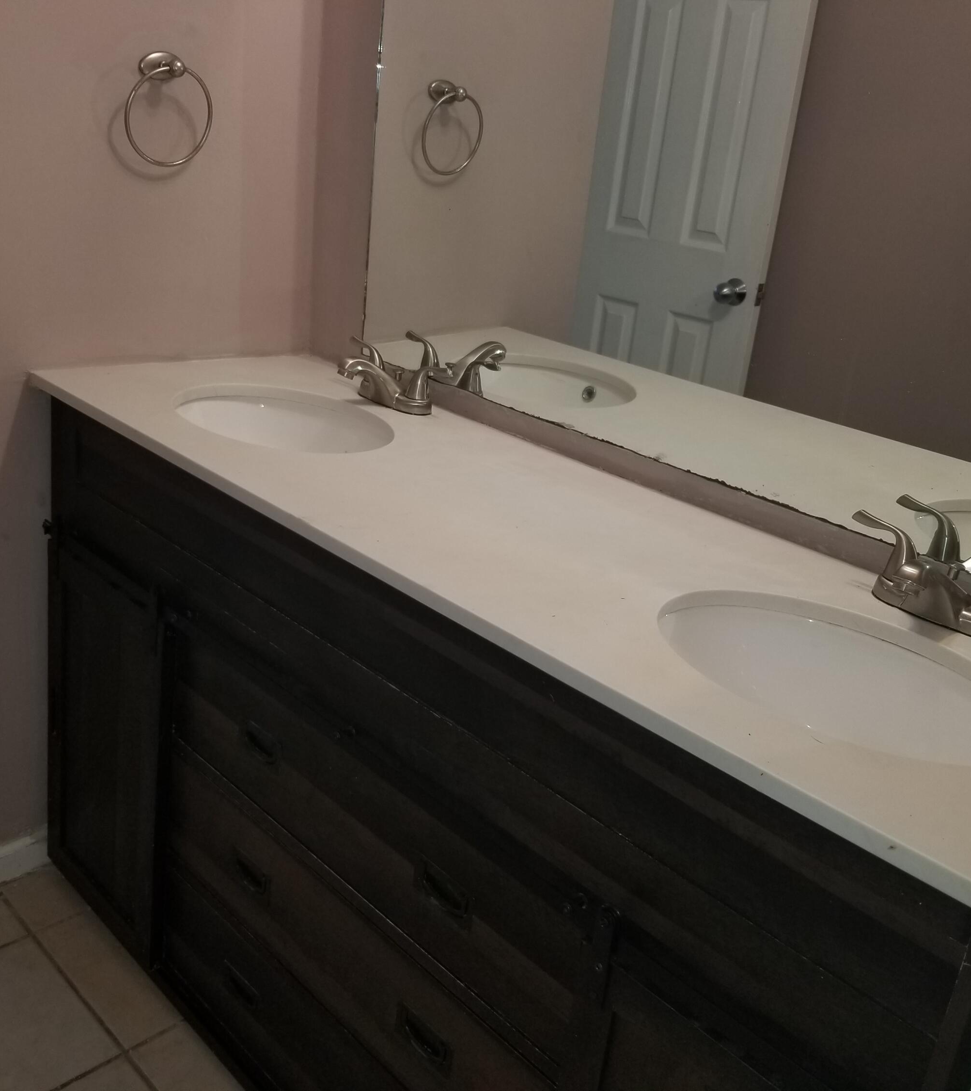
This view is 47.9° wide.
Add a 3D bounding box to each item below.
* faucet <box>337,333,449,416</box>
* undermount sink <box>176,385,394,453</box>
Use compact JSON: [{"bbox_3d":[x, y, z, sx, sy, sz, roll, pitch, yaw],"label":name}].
[{"bbox_3d":[-0.177,-0.274,1.797,0.249,0.092,0.165,26,27,39],"label":"faucet"},{"bbox_3d":[-0.313,-0.128,1.713,0.400,0.154,0.330,26,27,39],"label":"undermount sink"}]

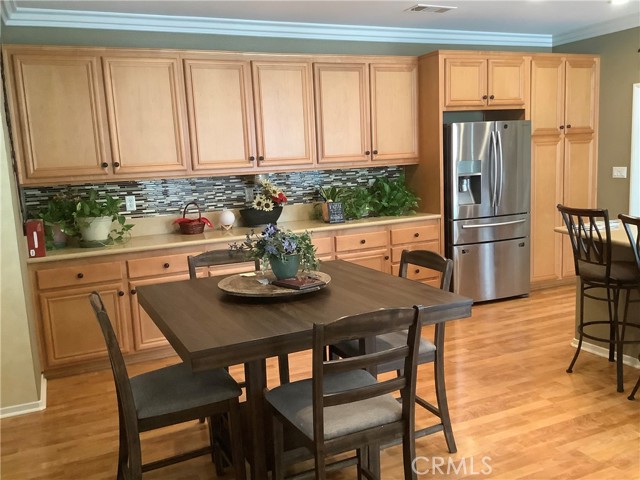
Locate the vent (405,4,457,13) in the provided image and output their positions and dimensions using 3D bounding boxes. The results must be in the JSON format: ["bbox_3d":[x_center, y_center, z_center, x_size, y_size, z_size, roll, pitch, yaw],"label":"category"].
[{"bbox_3d":[0.955,-1.963,4.902,0.405,0.021,0.205,-6,9,-23],"label":"vent"}]

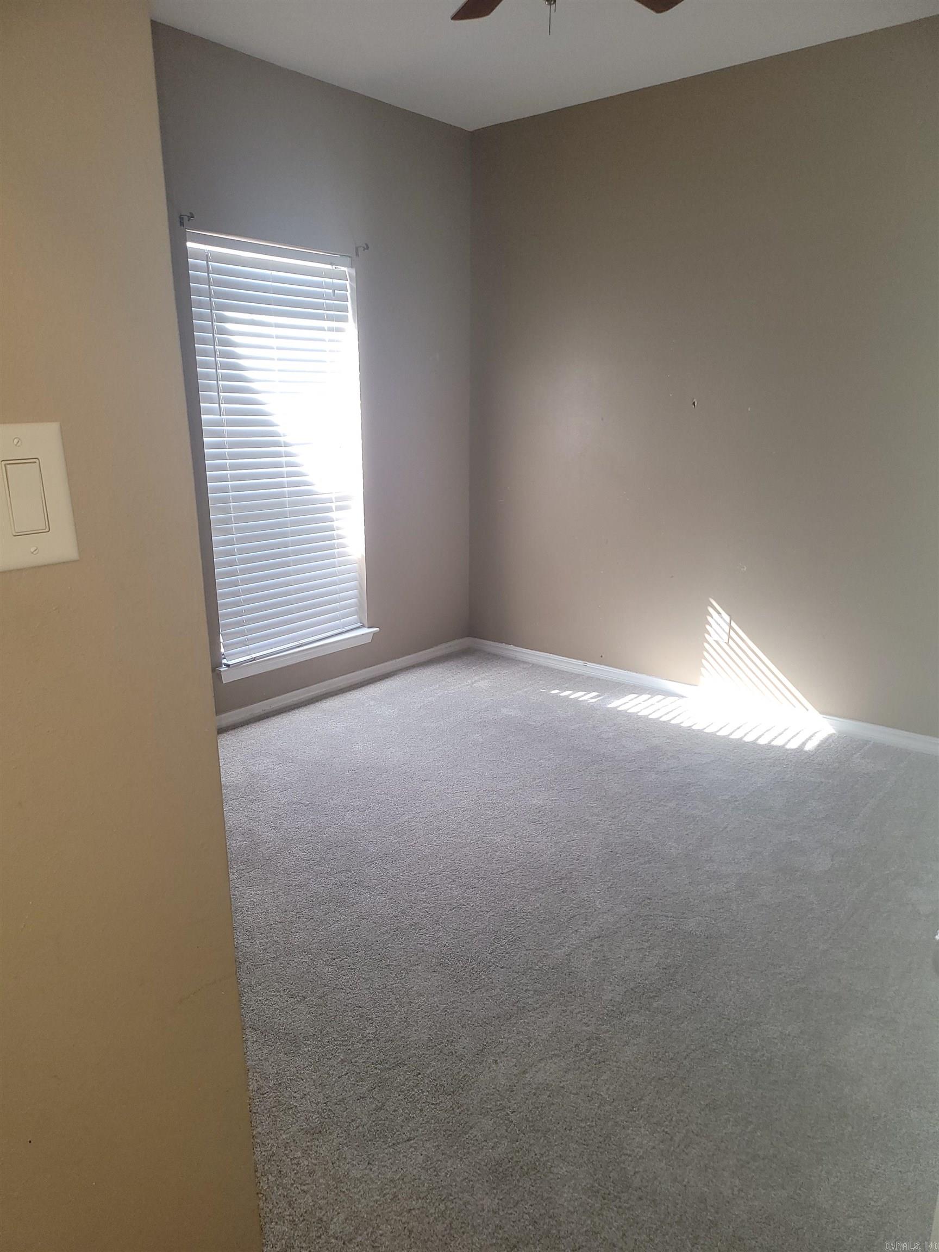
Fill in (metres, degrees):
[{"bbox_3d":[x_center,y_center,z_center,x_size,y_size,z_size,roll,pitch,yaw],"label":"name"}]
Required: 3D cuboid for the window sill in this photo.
[{"bbox_3d":[-0.770,0.124,4.268,0.110,0.066,0.913,11,18,39],"label":"window sill"}]

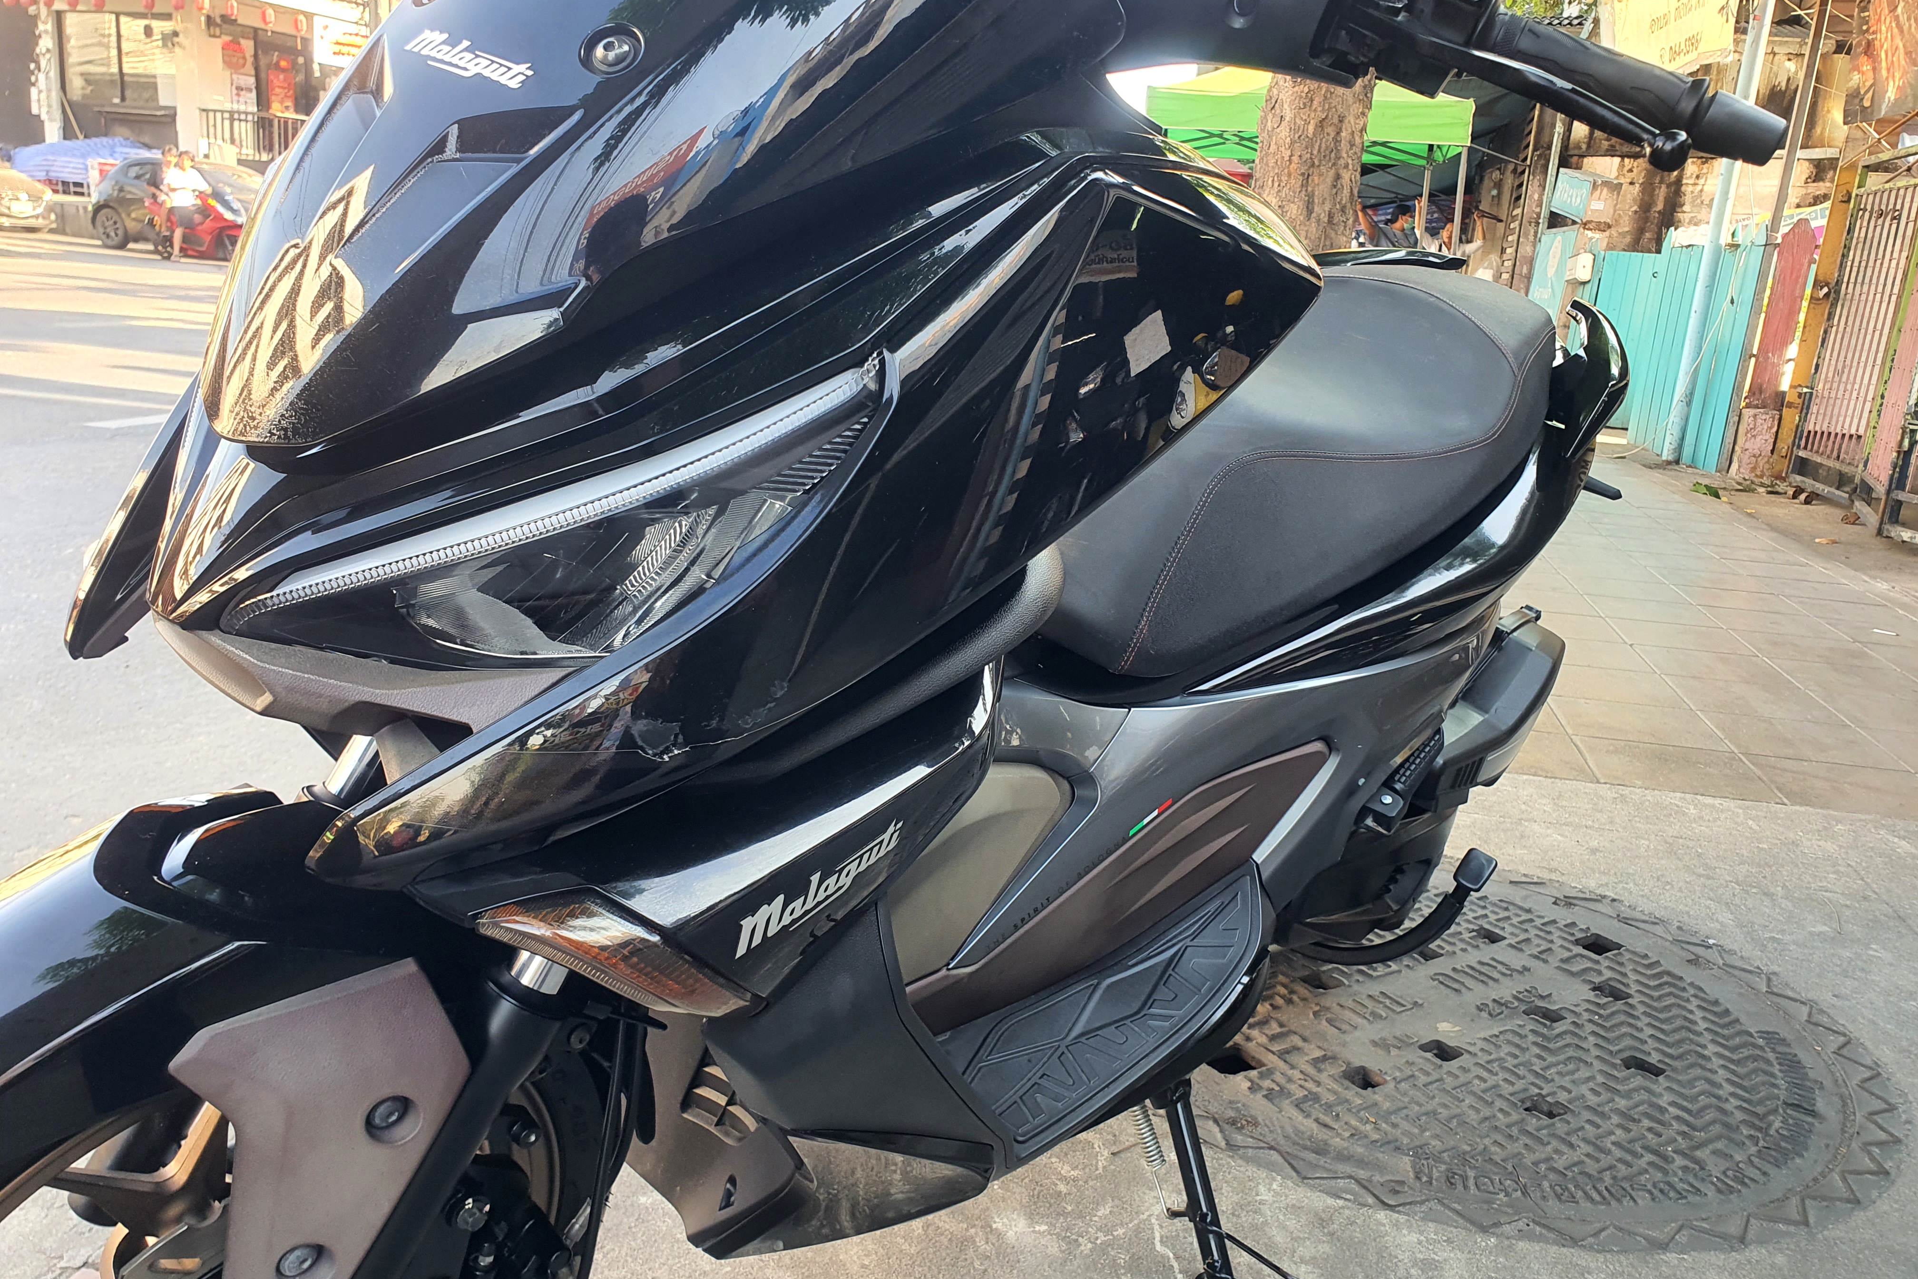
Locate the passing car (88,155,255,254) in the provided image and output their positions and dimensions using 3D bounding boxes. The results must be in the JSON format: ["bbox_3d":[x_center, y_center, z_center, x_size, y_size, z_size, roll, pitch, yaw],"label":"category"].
[{"bbox_3d":[-11.785,-6.875,22.871,4.150,1.510,1.730,9,16,17],"label":"passing car"}]

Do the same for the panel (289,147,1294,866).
[{"bbox_3d":[0.007,-0.103,0.813,0.721,0.278,0.165,-23,43,-37],"label":"panel"}]

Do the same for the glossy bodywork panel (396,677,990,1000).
[{"bbox_3d":[-0.120,0.100,0.781,0.319,0.216,0.124,-3,28,-34],"label":"glossy bodywork panel"}]

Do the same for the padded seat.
[{"bbox_3d":[0.301,-0.217,1.438,0.330,0.280,0.820,29,27,31],"label":"padded seat"}]

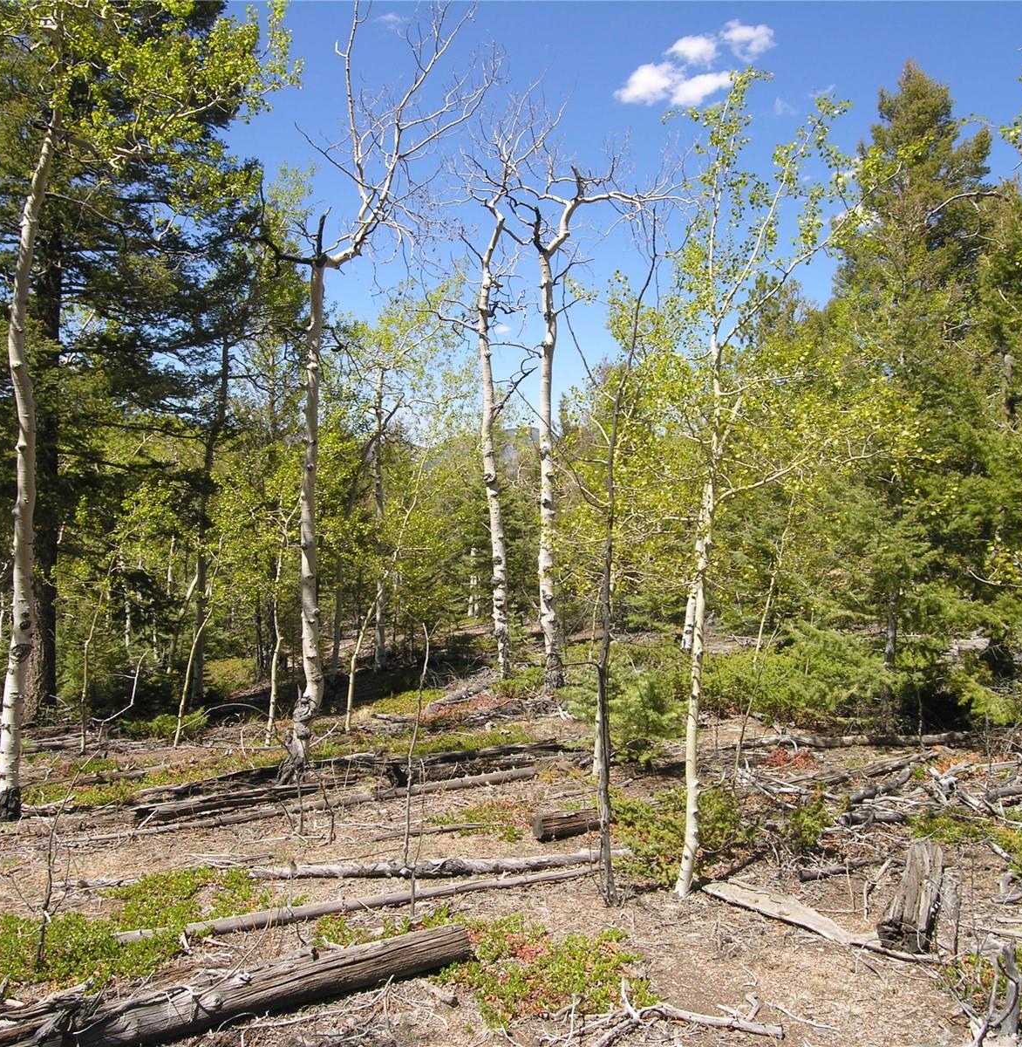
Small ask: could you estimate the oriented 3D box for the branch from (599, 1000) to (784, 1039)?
[{"bbox_3d":[0.630,1.710,3.380,0.630,0.080,0.160,0,0,0],"label":"branch"}]

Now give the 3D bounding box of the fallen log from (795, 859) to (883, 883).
[{"bbox_3d":[1.638,1.720,4.837,0.496,0.060,0.060,0,0,-21],"label":"fallen log"}]

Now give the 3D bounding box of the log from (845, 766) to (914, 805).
[{"bbox_3d":[2.437,1.712,6.391,0.075,0.075,0.989,0,0,42],"label":"log"}]

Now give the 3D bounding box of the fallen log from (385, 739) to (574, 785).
[{"bbox_3d":[-0.210,1.665,6.839,1.394,0.170,0.180,0,0,-28],"label":"fallen log"}]

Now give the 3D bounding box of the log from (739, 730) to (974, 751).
[{"bbox_3d":[2.727,1.695,7.650,1.901,0.110,0.130,0,0,-5],"label":"log"}]

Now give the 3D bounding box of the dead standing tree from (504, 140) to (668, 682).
[{"bbox_3d":[0.780,-1.138,10.302,1.680,5.776,1.300,0,0,0],"label":"dead standing tree"}]

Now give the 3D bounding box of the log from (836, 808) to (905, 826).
[{"bbox_3d":[2.097,1.710,5.665,0.424,0.080,0.080,0,0,-6],"label":"log"}]

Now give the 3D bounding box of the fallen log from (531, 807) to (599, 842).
[{"bbox_3d":[0.322,1.683,5.488,0.402,0.135,0.135,0,0,-30],"label":"fallen log"}]

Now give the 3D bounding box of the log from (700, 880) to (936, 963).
[{"bbox_3d":[1.275,1.710,4.150,0.240,0.080,1.040,0,0,-38],"label":"log"}]

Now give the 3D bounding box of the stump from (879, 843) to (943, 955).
[{"bbox_3d":[1.672,1.535,4.050,0.250,0.430,0.200,0,0,0],"label":"stump"}]

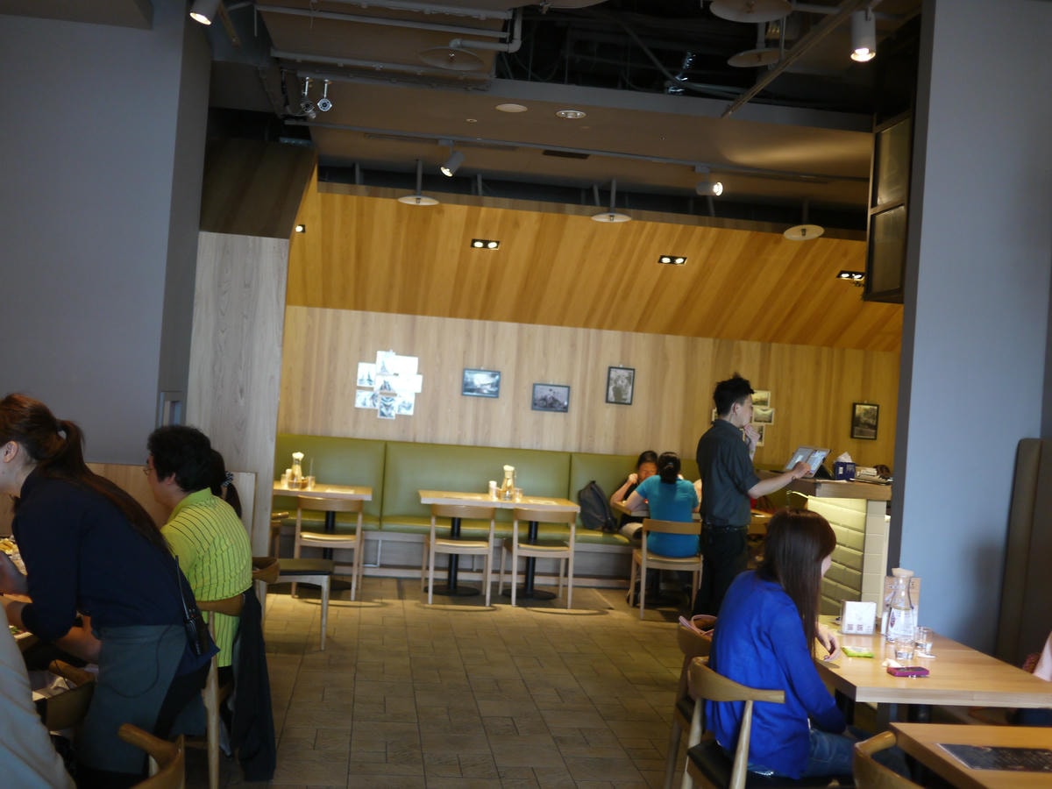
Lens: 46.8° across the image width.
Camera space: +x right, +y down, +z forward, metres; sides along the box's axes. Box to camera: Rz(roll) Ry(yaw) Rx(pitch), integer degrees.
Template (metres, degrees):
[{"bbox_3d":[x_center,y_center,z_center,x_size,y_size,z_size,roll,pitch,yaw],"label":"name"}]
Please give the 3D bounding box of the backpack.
[{"bbox_3d":[0.633,0.996,10.727,0.300,0.430,0.200,4,-1,23],"label":"backpack"}]

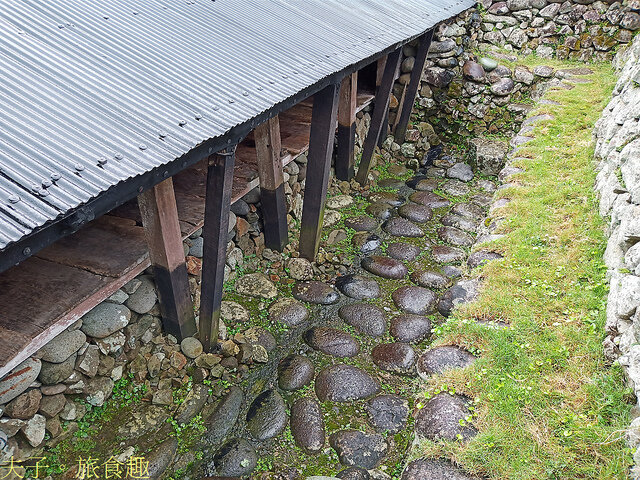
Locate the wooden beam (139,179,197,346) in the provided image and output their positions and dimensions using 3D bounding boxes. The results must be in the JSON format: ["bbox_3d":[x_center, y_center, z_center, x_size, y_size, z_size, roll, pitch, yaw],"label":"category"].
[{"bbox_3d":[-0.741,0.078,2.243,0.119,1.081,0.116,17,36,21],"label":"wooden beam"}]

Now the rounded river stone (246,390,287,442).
[{"bbox_3d":[-0.300,0.993,2.644,0.224,0.145,0.341,6,33,10],"label":"rounded river stone"}]

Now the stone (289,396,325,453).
[{"bbox_3d":[-0.050,0.824,2.082,0.141,0.113,0.280,-7,34,-11],"label":"stone"}]

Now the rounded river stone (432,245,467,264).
[{"bbox_3d":[0.894,0.099,3.205,0.225,0.113,0.141,6,33,9],"label":"rounded river stone"}]

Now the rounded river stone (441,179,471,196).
[{"bbox_3d":[1.510,-0.575,5.150,0.330,0.183,0.313,21,38,30],"label":"rounded river stone"}]

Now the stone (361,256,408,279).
[{"bbox_3d":[0.540,0.235,3.857,0.404,0.148,0.217,15,35,22],"label":"stone"}]

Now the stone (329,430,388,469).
[{"bbox_3d":[0.169,0.887,1.983,0.240,0.124,0.155,4,33,6],"label":"stone"}]

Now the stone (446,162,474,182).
[{"bbox_3d":[1.306,-0.624,4.279,0.235,0.150,0.194,8,31,14],"label":"stone"}]

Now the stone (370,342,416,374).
[{"bbox_3d":[0.481,0.766,3.007,0.290,0.144,0.237,-2,32,-4],"label":"stone"}]

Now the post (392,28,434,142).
[{"bbox_3d":[0.851,-1.360,4.266,0.090,1.072,0.062,23,38,17],"label":"post"}]

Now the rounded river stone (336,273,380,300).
[{"bbox_3d":[0.246,0.295,2.902,0.271,0.133,0.177,15,36,22],"label":"rounded river stone"}]

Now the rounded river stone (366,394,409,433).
[{"bbox_3d":[0.294,0.747,1.996,0.170,0.087,0.179,5,31,8],"label":"rounded river stone"}]

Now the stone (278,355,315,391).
[{"bbox_3d":[-0.113,0.631,2.191,0.163,0.100,0.202,13,33,20],"label":"stone"}]

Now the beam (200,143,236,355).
[{"bbox_3d":[-0.480,0.103,2.100,0.078,1.222,0.062,26,39,15],"label":"beam"}]

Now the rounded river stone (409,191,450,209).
[{"bbox_3d":[1.161,-0.417,4.897,0.444,0.179,0.272,16,36,24],"label":"rounded river stone"}]

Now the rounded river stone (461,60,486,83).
[{"bbox_3d":[1.970,-2.150,5.900,0.300,0.250,0.240,16,35,23],"label":"rounded river stone"}]

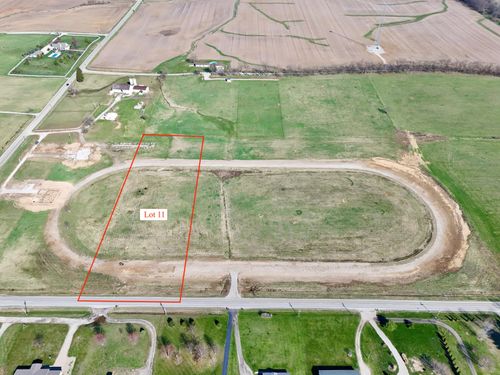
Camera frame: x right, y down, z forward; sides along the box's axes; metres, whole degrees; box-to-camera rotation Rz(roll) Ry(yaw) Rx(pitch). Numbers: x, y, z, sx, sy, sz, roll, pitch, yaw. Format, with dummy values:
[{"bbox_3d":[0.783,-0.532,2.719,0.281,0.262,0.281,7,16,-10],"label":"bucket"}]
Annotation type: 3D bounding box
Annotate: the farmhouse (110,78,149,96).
[{"bbox_3d":[-155.400,-129.800,448.900,45.000,12.500,20.000,2,41,2],"label":"farmhouse"}]

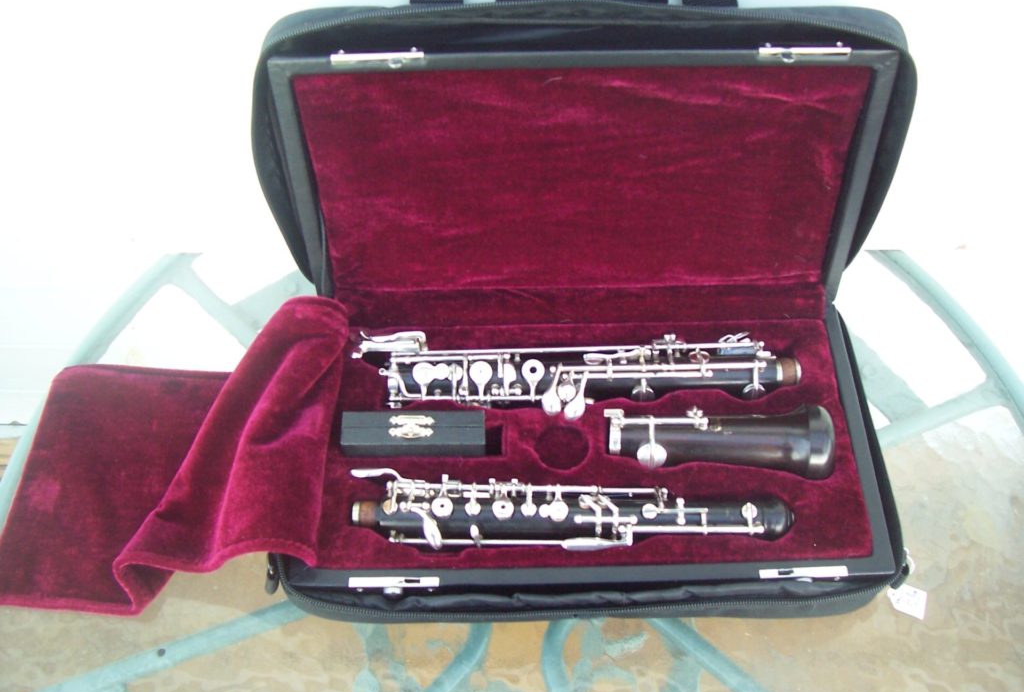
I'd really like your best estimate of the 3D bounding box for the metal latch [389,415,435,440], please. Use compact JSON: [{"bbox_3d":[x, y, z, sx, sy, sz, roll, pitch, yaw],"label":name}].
[{"bbox_3d":[-0.057,0.046,0.574,0.026,0.004,0.015,-1,58,0],"label":"metal latch"}]

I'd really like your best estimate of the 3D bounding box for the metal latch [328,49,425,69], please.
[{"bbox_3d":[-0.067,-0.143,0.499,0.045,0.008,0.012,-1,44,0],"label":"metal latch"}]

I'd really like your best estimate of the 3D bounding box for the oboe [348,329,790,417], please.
[{"bbox_3d":[0.038,0.018,0.605,0.260,0.036,0.043,-1,58,0],"label":"oboe"}]

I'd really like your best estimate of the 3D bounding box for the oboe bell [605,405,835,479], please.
[{"bbox_3d":[0.120,0.056,0.585,0.128,0.046,0.046,1,58,1],"label":"oboe bell"}]

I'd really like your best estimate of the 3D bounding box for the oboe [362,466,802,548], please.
[{"bbox_3d":[0.034,0.091,0.559,0.243,0.034,0.037,0,58,1],"label":"oboe"}]

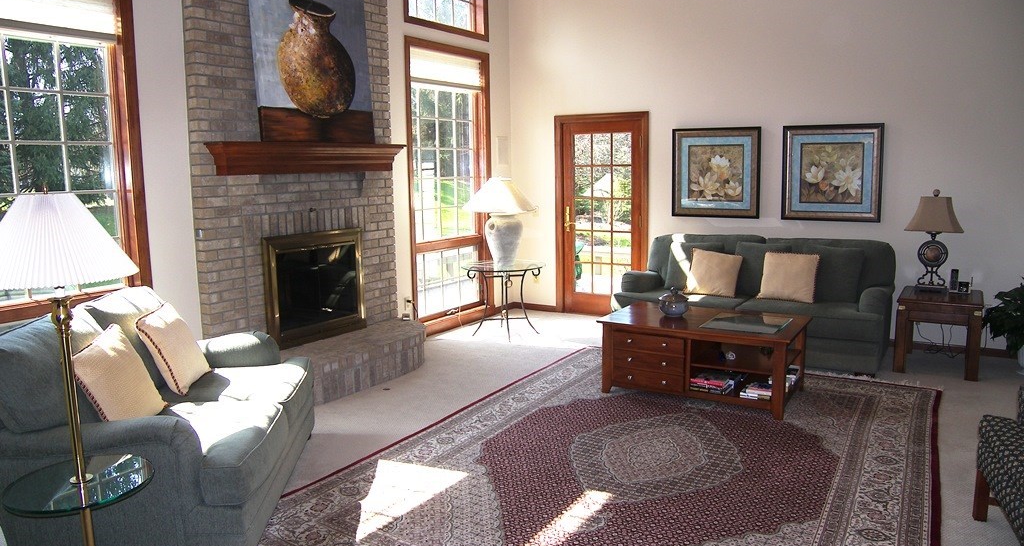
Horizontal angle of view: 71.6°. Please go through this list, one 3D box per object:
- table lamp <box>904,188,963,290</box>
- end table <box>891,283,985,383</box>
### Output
[{"bbox_3d":[3.171,-0.238,5.336,0.376,0.779,0.277,4,10,32],"label":"table lamp"},{"bbox_3d":[3.158,0.432,5.272,0.546,0.537,0.724,4,10,32],"label":"end table"}]

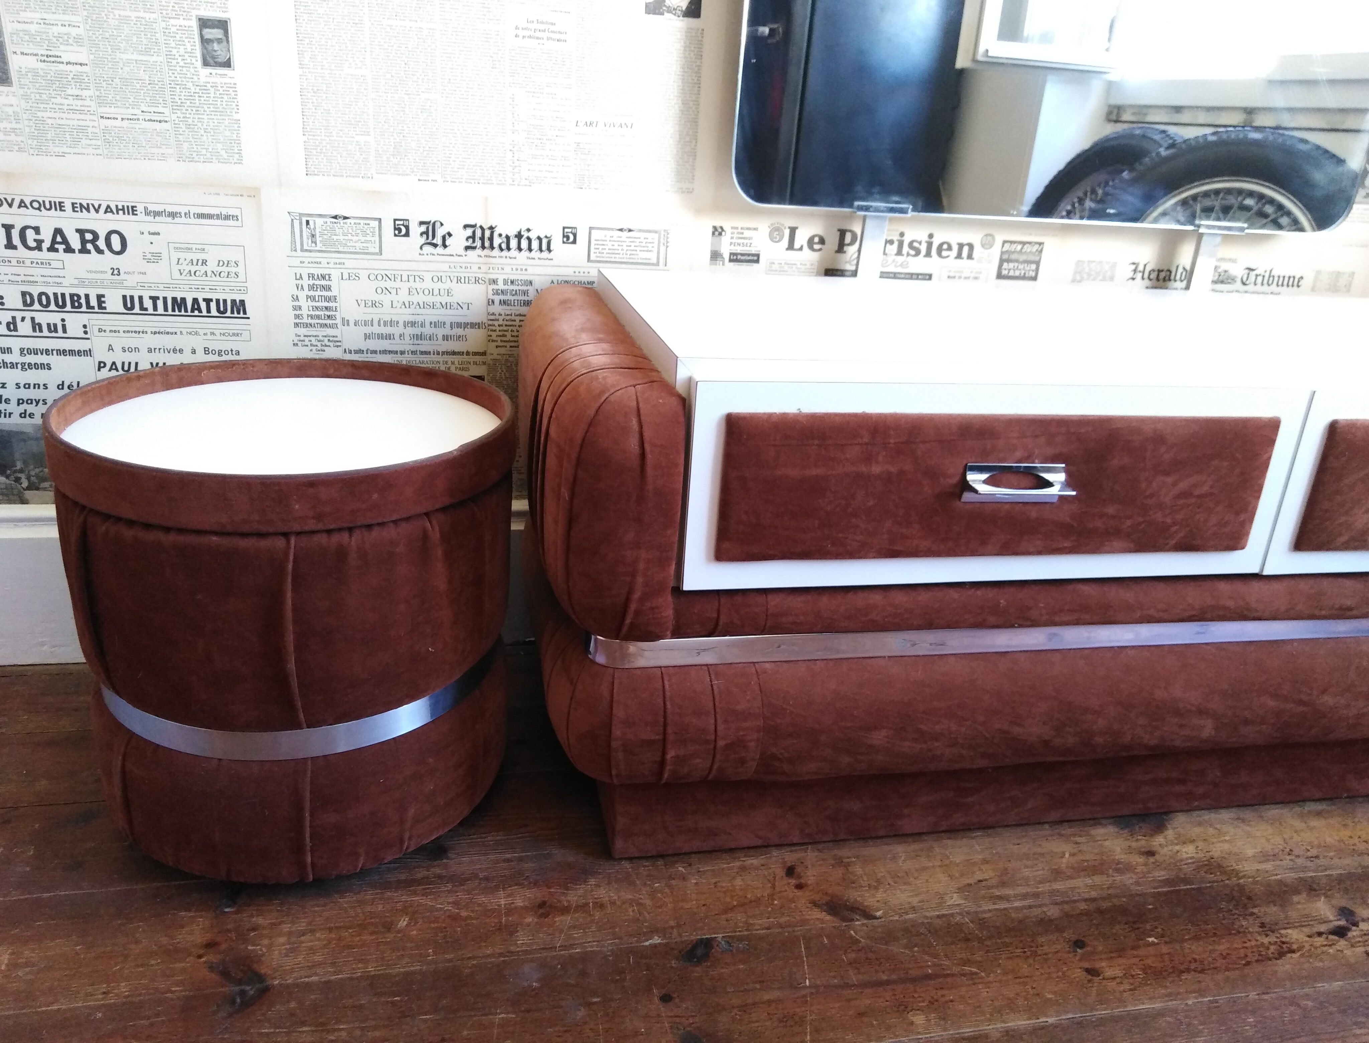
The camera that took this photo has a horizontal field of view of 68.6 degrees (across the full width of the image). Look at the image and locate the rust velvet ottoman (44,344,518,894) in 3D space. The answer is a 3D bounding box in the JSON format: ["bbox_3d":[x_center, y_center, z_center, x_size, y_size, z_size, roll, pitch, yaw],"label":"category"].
[{"bbox_3d":[-0.396,0.096,1.060,0.420,0.449,0.420,0,22,-13],"label":"rust velvet ottoman"}]

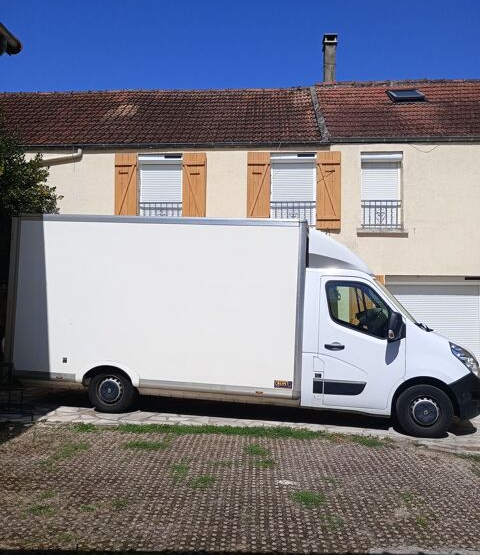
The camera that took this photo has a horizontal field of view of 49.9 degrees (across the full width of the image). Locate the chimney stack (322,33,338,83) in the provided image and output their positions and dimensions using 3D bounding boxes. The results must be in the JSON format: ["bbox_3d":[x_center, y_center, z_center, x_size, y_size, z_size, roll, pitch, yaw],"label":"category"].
[{"bbox_3d":[2.576,-6.140,14.681,0.420,1.450,0.420,0,-1,4],"label":"chimney stack"}]

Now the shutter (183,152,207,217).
[{"bbox_3d":[-1.006,-1.884,11.261,0.510,1.673,0.045,0,-1,4],"label":"shutter"}]

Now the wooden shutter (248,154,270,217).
[{"bbox_3d":[0.402,-1.879,11.170,0.487,1.673,0.045,0,-1,4],"label":"wooden shutter"}]

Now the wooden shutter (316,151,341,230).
[{"bbox_3d":[1.906,-1.864,11.072,0.512,1.673,0.045,0,-1,4],"label":"wooden shutter"}]

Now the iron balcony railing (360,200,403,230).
[{"bbox_3d":[3.041,-1.343,11.056,0.865,0.623,0.050,0,-1,4],"label":"iron balcony railing"}]

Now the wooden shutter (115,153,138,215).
[{"bbox_3d":[-2.509,-1.900,11.359,0.499,1.673,0.045,0,-1,4],"label":"wooden shutter"}]

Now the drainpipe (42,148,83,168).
[{"bbox_3d":[-3.935,-2.650,11.420,0.941,0.434,0.150,0,-1,4],"label":"drainpipe"}]

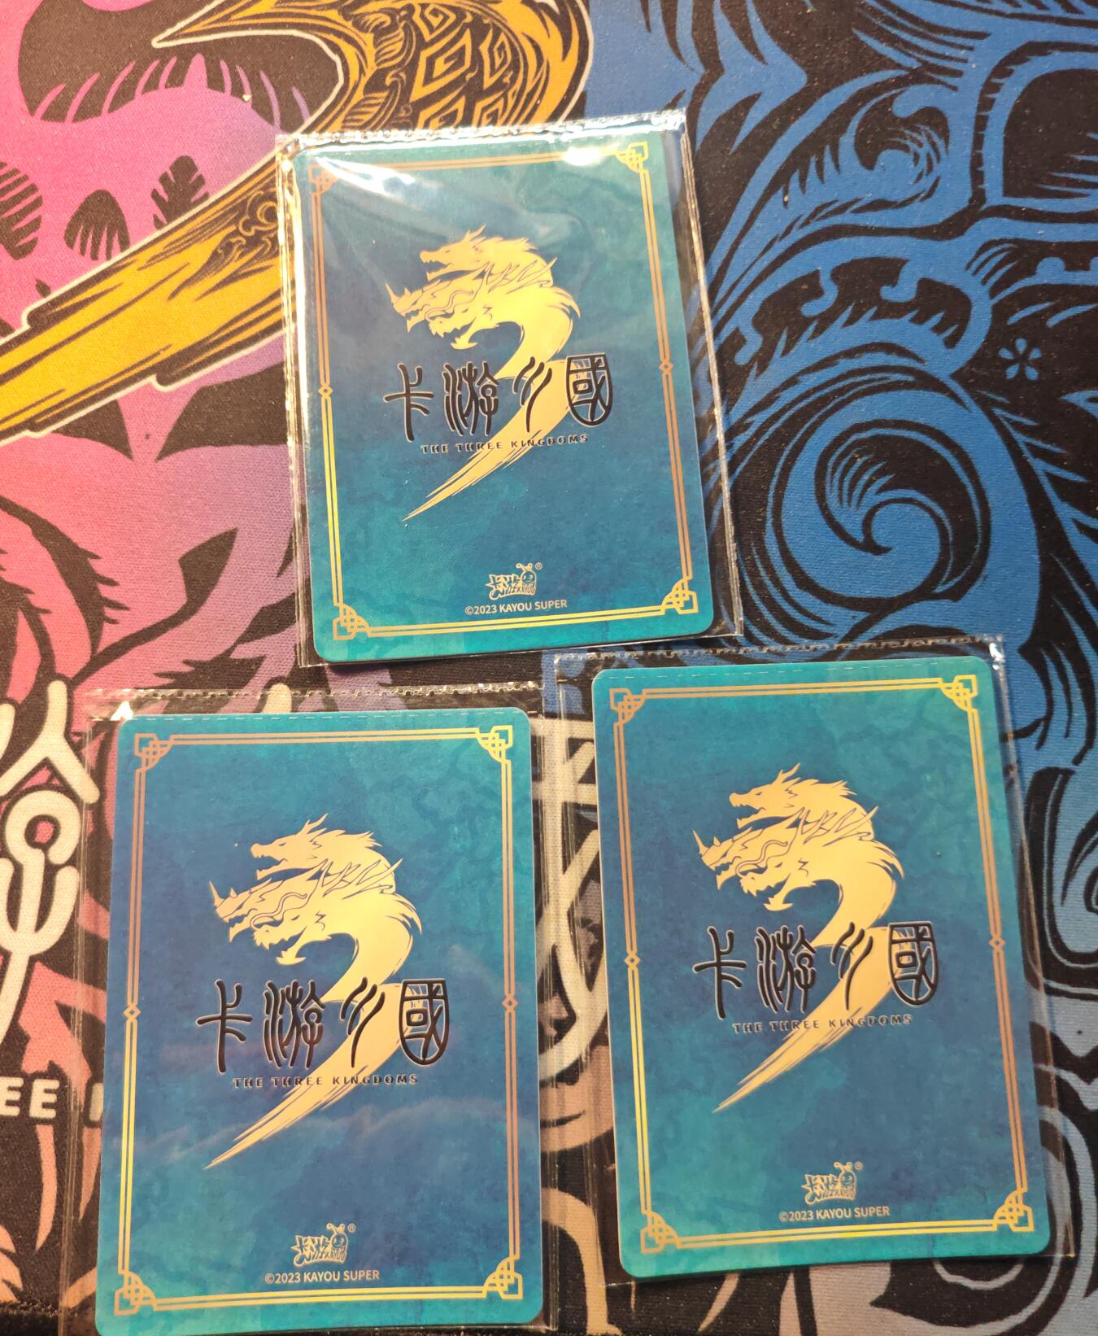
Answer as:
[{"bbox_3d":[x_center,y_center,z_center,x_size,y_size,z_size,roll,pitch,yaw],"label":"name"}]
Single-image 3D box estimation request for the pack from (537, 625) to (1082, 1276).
[{"bbox_3d":[0.039,0.042,0.166,0.070,0.002,0.092,-2,80,-2],"label":"pack"}]

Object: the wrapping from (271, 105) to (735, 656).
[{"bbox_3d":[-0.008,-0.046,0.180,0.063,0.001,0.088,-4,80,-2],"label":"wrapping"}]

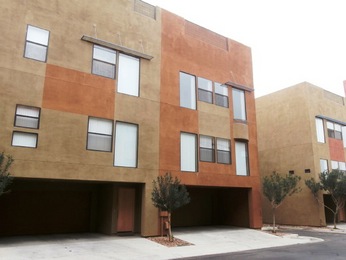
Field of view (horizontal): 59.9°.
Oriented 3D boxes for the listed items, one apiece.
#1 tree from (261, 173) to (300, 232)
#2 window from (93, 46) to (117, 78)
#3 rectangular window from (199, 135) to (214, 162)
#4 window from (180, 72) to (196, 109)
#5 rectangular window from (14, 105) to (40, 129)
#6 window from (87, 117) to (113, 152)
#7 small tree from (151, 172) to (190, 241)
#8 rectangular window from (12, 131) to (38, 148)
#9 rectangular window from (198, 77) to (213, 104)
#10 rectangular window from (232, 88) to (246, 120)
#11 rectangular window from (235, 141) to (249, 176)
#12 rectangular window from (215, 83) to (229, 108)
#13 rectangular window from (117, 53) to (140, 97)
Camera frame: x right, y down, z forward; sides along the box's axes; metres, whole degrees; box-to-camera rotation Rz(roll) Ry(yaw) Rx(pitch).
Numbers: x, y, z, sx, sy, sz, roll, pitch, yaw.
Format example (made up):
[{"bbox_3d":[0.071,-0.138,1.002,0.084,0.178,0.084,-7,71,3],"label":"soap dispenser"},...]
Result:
[{"bbox_3d":[6.154,4.012,16.840,2.018,3.353,1.934,9,-16,-34],"label":"tree"},{"bbox_3d":[-3.318,-3.270,14.474,1.216,1.495,0.130,8,-15,-33],"label":"window"},{"bbox_3d":[1.948,1.080,17.135,1.186,1.510,0.130,8,-15,-33],"label":"rectangular window"},{"bbox_3d":[0.850,-2.232,17.113,1.175,2.094,0.130,8,-15,-33],"label":"window"},{"bbox_3d":[-5.867,-0.524,12.109,0.916,0.909,0.130,8,-15,-33],"label":"rectangular window"},{"bbox_3d":[-3.327,0.203,13.697,1.222,1.532,0.130,8,-15,-33],"label":"window"},{"bbox_3d":[-0.083,3.360,13.248,1.689,2.916,1.655,0,-13,0],"label":"small tree"},{"bbox_3d":[-5.940,0.394,12.035,0.914,0.601,0.120,9,-16,-34],"label":"rectangular window"},{"bbox_3d":[1.952,-2.404,18.341,1.190,1.518,0.120,9,-16,-34],"label":"rectangular window"},{"bbox_3d":[4.382,-1.678,19.921,1.214,2.144,0.120,9,-16,-34],"label":"rectangular window"},{"bbox_3d":[4.240,1.724,18.571,1.230,2.163,0.130,8,-15,-33],"label":"rectangular window"},{"bbox_3d":[3.063,-2.208,19.094,1.193,1.534,0.120,9,-16,-34],"label":"rectangular window"},{"bbox_3d":[-2.273,-2.823,15.402,1.230,2.149,0.120,9,-16,-34],"label":"rectangular window"}]

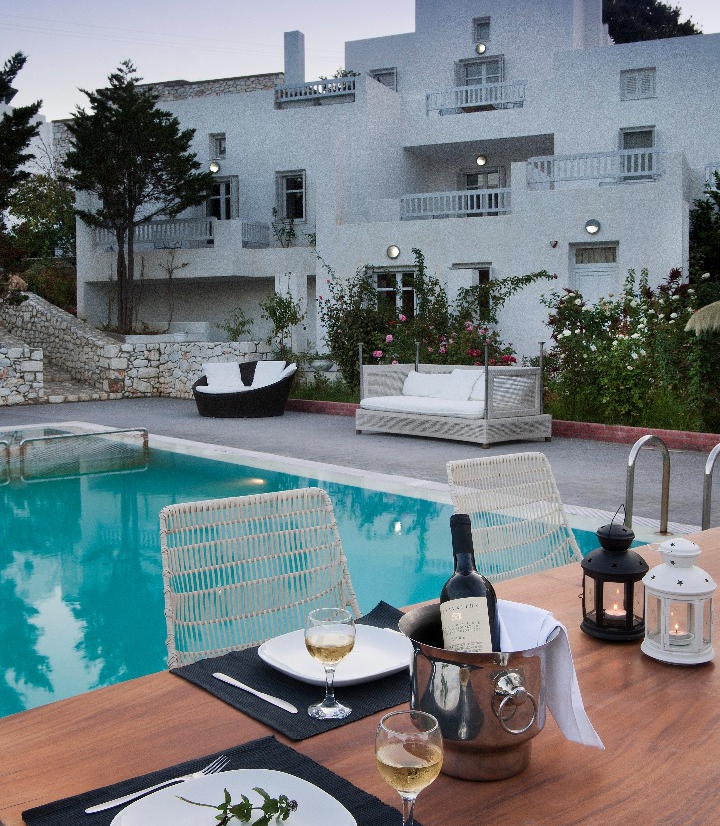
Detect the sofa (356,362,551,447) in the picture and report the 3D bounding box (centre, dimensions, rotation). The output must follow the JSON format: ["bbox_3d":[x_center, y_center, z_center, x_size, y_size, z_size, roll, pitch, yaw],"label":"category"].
[{"bbox_3d":[1.075,-0.161,11.270,1.050,0.890,2.060,-5,7,-42],"label":"sofa"}]

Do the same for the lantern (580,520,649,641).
[{"bbox_3d":[0.499,0.318,1.867,0.133,0.213,0.133,1,6,14],"label":"lantern"}]

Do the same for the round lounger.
[{"bbox_3d":[-1.680,-0.377,13.977,1.520,0.810,1.060,4,6,33],"label":"round lounger"}]

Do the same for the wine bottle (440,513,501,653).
[{"bbox_3d":[0.157,0.293,1.328,0.076,0.300,0.076,-9,-5,31],"label":"wine bottle"}]

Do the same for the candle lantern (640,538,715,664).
[{"bbox_3d":[0.580,0.333,1.739,0.134,0.210,0.134,2,6,20],"label":"candle lantern"}]

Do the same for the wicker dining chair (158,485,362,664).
[{"bbox_3d":[-0.118,0.691,2.492,0.570,0.855,0.600,-4,7,-37],"label":"wicker dining chair"}]

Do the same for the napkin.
[{"bbox_3d":[0.262,0.358,1.320,0.130,0.185,0.120,3,6,30],"label":"napkin"}]

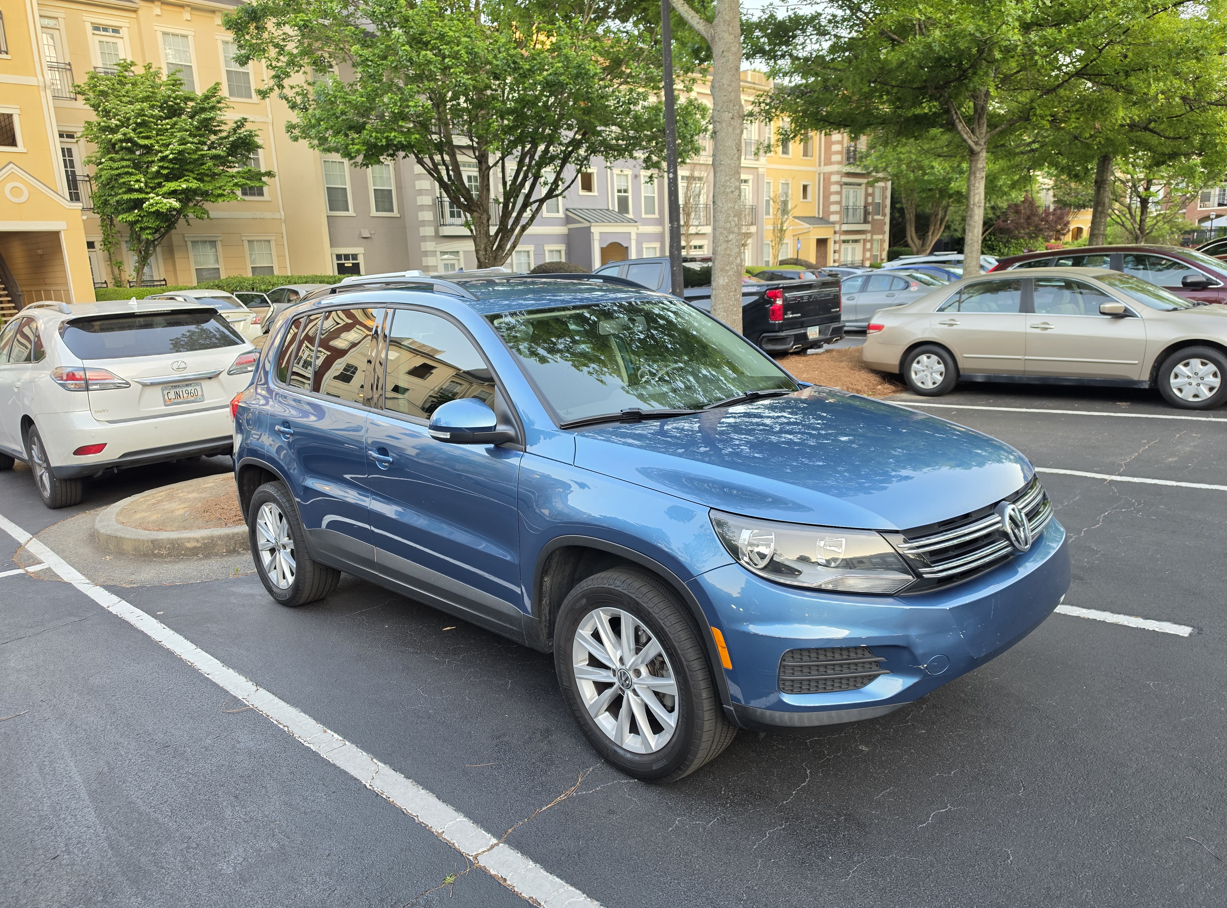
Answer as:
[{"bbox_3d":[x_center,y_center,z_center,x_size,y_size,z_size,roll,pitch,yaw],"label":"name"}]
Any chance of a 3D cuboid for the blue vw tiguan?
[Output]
[{"bbox_3d":[-0.354,-0.050,4.037,4.430,1.690,1.840,7,16,44],"label":"blue vw tiguan"}]

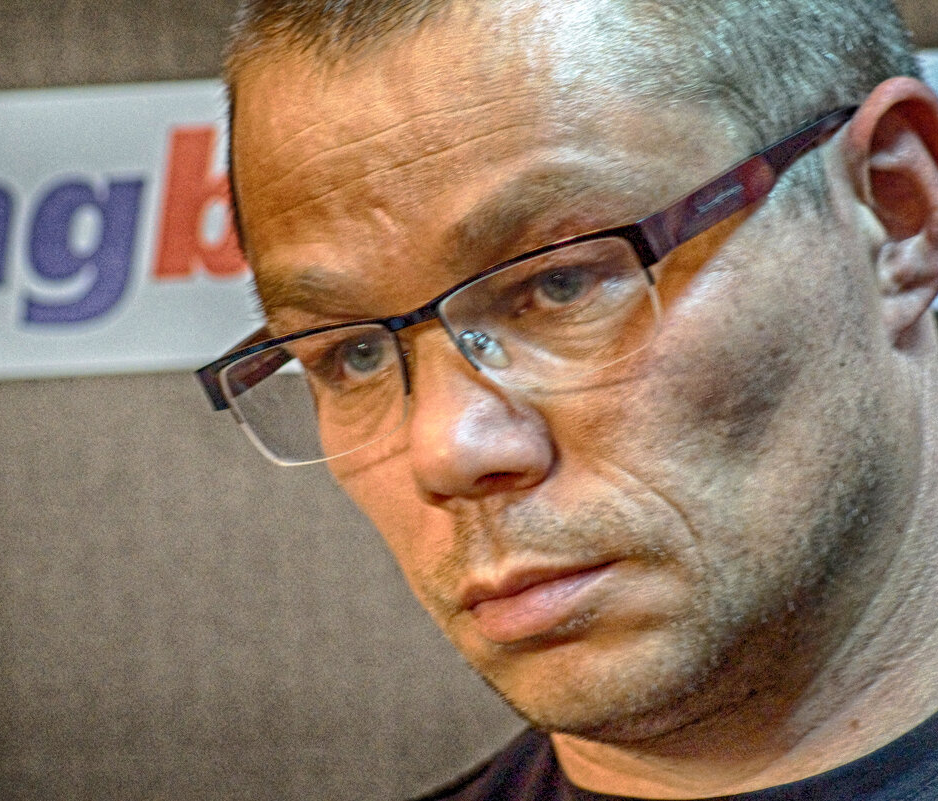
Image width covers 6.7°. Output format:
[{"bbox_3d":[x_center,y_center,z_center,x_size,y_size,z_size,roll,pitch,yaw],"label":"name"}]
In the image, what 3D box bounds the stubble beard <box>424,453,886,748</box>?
[{"bbox_3d":[0.039,0.054,2.149,0.134,0.079,0.094,-20,-1,33],"label":"stubble beard"}]

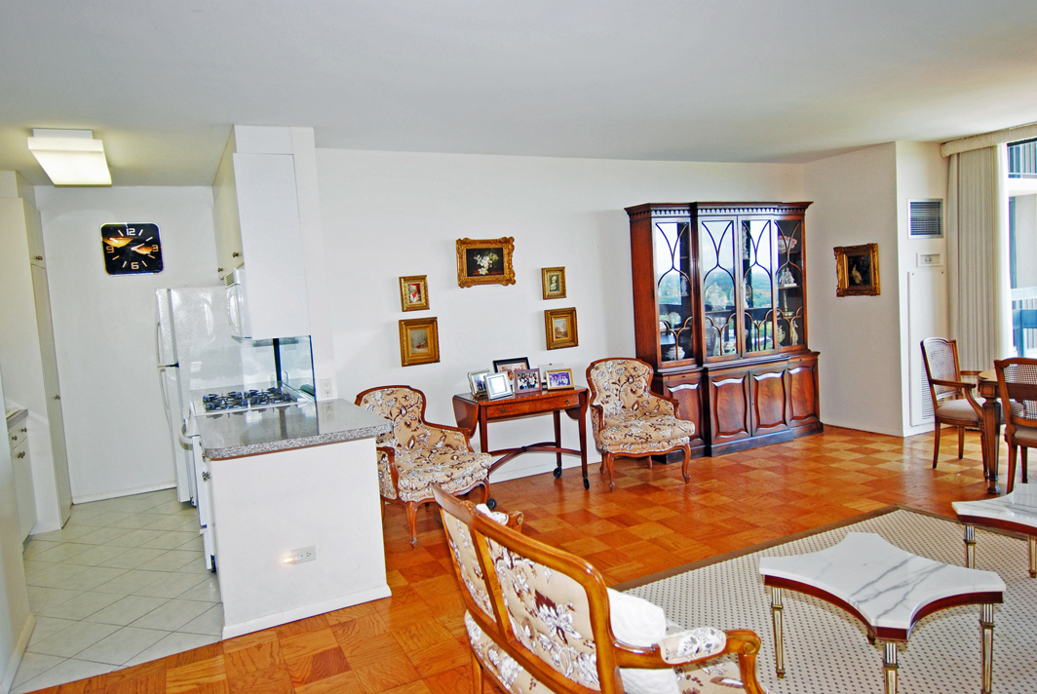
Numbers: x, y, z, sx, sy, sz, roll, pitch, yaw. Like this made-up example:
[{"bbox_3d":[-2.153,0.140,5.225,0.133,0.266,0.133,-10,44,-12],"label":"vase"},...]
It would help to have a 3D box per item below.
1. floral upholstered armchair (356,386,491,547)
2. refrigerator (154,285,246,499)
[{"bbox_3d":[-0.674,0.742,4.342,0.706,0.928,0.667,0,5,41],"label":"floral upholstered armchair"},{"bbox_3d":[-2.626,0.382,5.508,0.773,1.740,0.735,-6,4,-29],"label":"refrigerator"}]

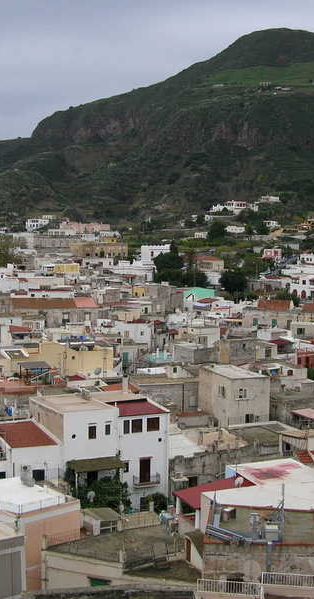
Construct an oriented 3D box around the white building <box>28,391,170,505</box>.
[{"bbox_3d":[-5.450,14.841,82.028,11.560,9.800,6.900,-2,9,-19],"label":"white building"}]

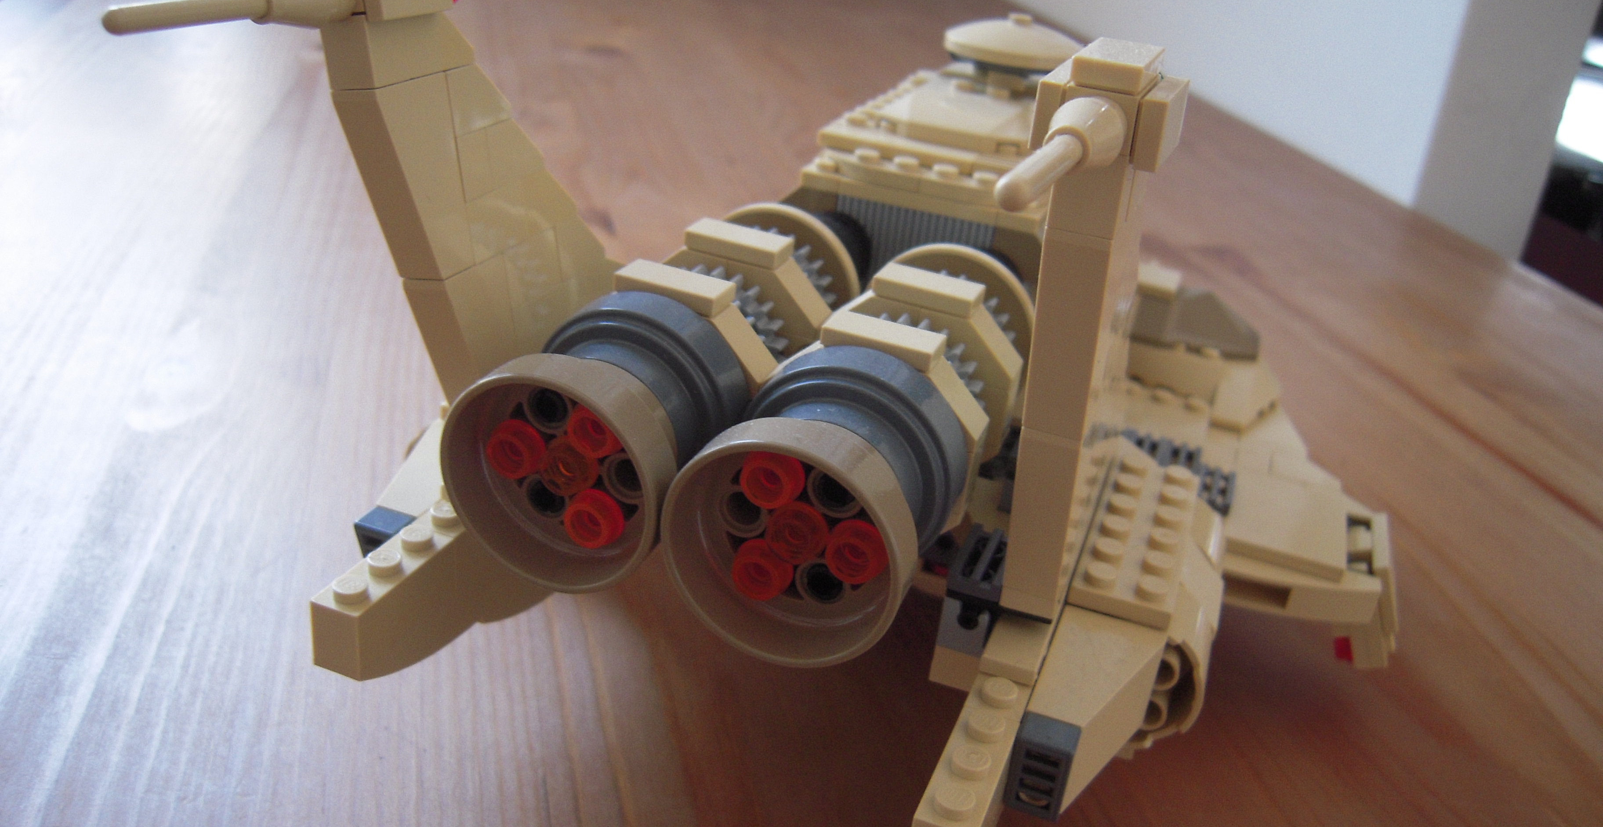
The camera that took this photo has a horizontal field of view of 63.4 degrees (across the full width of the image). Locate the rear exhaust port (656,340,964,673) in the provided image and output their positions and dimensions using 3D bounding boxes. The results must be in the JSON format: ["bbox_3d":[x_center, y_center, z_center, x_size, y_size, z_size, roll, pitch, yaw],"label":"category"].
[{"bbox_3d":[0.003,0.012,0.170,0.031,0.031,0.031,15,28,16],"label":"rear exhaust port"}]

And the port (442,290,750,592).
[{"bbox_3d":[-0.027,0.004,0.178,0.031,0.031,0.031,15,28,16],"label":"port"}]

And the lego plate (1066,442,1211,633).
[{"bbox_3d":[0.057,0.020,0.219,0.016,0.005,0.049,15,28,16],"label":"lego plate"}]

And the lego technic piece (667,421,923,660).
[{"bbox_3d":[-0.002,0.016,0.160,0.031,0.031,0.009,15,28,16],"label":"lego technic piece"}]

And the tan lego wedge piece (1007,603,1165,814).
[{"bbox_3d":[0.042,0.044,0.189,0.016,0.016,0.032,15,28,16],"label":"tan lego wedge piece"}]

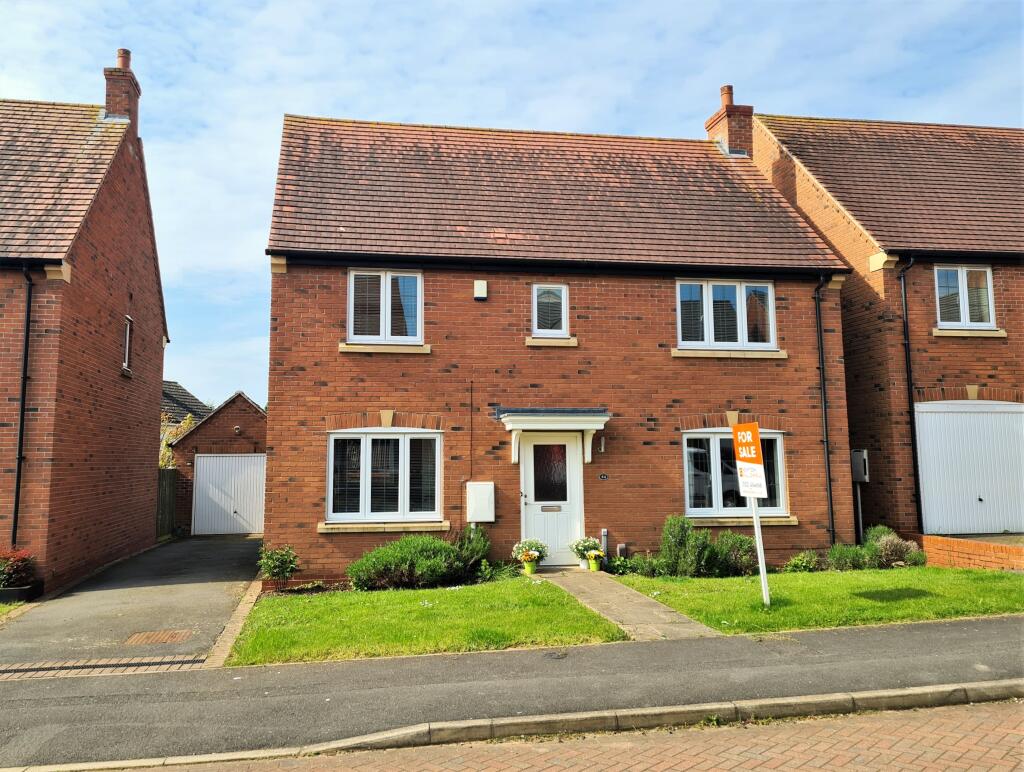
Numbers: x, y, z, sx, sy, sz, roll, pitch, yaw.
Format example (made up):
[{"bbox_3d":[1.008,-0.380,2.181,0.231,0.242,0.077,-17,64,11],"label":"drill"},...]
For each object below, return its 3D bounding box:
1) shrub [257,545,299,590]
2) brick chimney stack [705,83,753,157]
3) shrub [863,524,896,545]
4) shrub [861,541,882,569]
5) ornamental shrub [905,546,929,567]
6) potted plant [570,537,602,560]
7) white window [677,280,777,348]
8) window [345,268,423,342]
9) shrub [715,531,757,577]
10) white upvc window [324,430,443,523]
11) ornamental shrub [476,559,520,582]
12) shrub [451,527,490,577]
[{"bbox_3d":[-3.356,2.608,11.074,0.548,0.635,0.570,0,-7,-7],"label":"shrub"},{"bbox_3d":[4.768,-5.660,16.865,0.600,1.870,1.080,1,-7,-8],"label":"brick chimney stack"},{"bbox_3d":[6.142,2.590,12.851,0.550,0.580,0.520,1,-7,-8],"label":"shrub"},{"bbox_3d":[5.757,2.693,12.326,0.370,0.440,0.370,1,-7,-8],"label":"shrub"},{"bbox_3d":[6.586,2.772,12.535,0.350,0.320,0.350,1,-7,-8],"label":"ornamental shrub"},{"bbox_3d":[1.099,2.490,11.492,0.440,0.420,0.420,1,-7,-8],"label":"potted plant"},{"bbox_3d":[3.559,-1.186,12.786,1.740,1.165,0.100,1,-6,-9],"label":"white window"},{"bbox_3d":[-1.988,-1.241,12.103,1.191,1.232,0.100,0,-7,-7],"label":"window"},{"bbox_3d":[3.415,2.542,11.761,0.640,0.660,0.580,1,-7,-8],"label":"shrub"},{"bbox_3d":[-1.908,1.333,11.633,1.730,1.400,0.120,1,-7,-8],"label":"white upvc window"},{"bbox_3d":[-0.198,2.686,11.283,0.630,0.316,0.500,1,-6,-9],"label":"ornamental shrub"},{"bbox_3d":[-0.610,2.434,11.334,0.577,0.708,0.560,0,-7,-7],"label":"shrub"}]

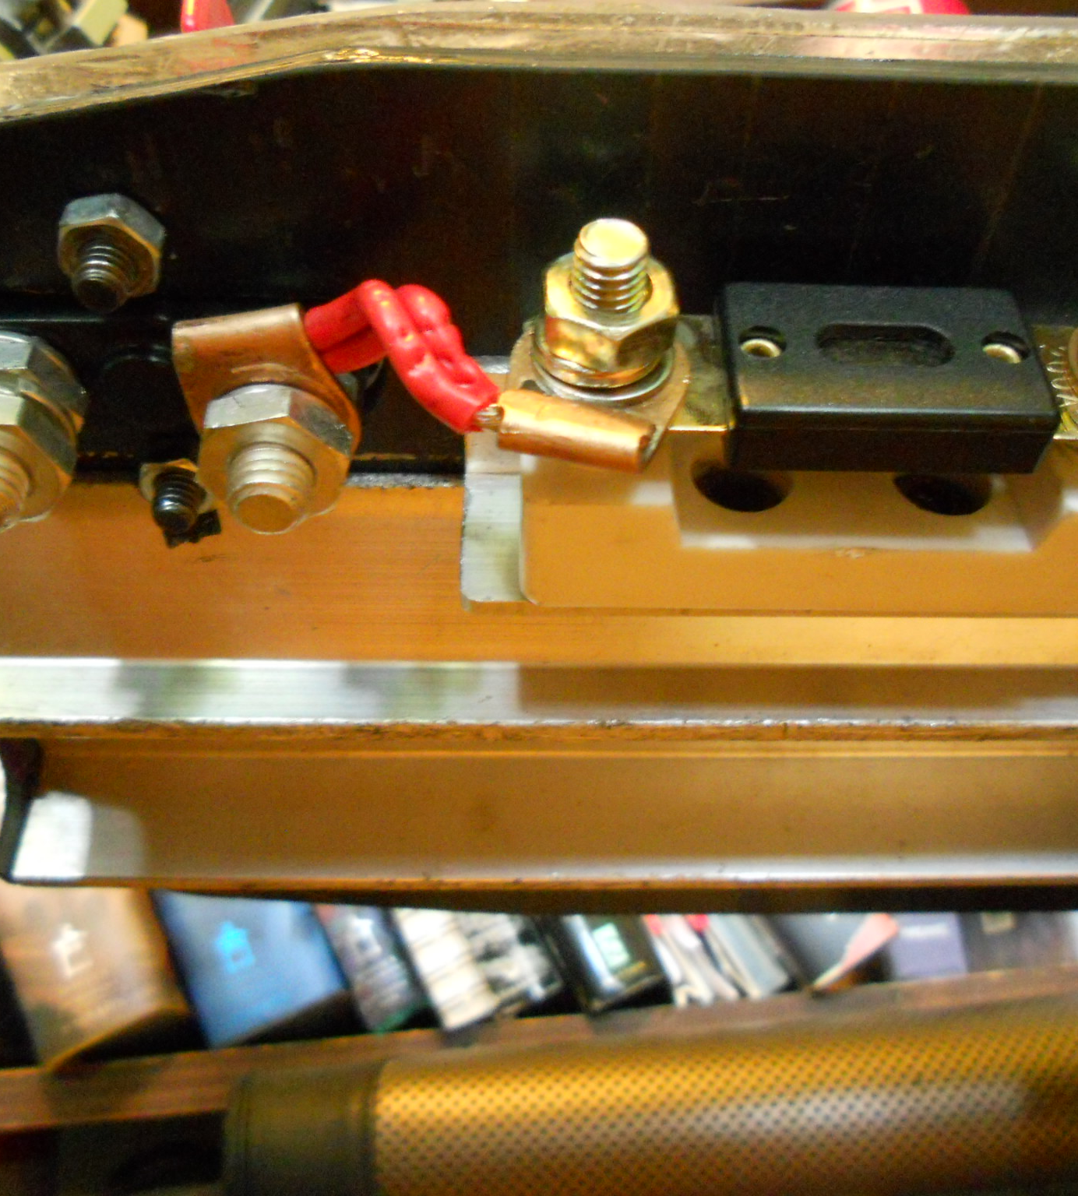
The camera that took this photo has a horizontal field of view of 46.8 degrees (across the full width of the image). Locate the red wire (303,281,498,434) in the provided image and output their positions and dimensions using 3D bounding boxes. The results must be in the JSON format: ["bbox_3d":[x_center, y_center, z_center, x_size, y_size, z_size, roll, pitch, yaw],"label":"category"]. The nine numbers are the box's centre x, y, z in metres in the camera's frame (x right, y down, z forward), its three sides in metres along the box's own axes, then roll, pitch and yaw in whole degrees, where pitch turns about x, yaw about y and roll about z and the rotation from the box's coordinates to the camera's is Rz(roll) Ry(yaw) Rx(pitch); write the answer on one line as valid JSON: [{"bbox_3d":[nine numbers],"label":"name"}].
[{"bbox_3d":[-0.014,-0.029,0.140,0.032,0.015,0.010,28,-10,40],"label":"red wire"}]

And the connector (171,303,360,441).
[{"bbox_3d":[-0.033,-0.027,0.153,0.020,0.007,0.026,-5,-36,8],"label":"connector"}]

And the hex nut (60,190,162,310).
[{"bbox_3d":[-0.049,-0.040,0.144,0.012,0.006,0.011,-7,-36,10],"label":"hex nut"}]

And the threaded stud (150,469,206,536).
[{"bbox_3d":[-0.049,-0.014,0.168,0.006,0.009,0.006,1,-35,-1],"label":"threaded stud"}]

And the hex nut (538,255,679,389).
[{"bbox_3d":[0.008,-0.031,0.133,0.013,0.015,0.007,-2,-39,-3],"label":"hex nut"}]

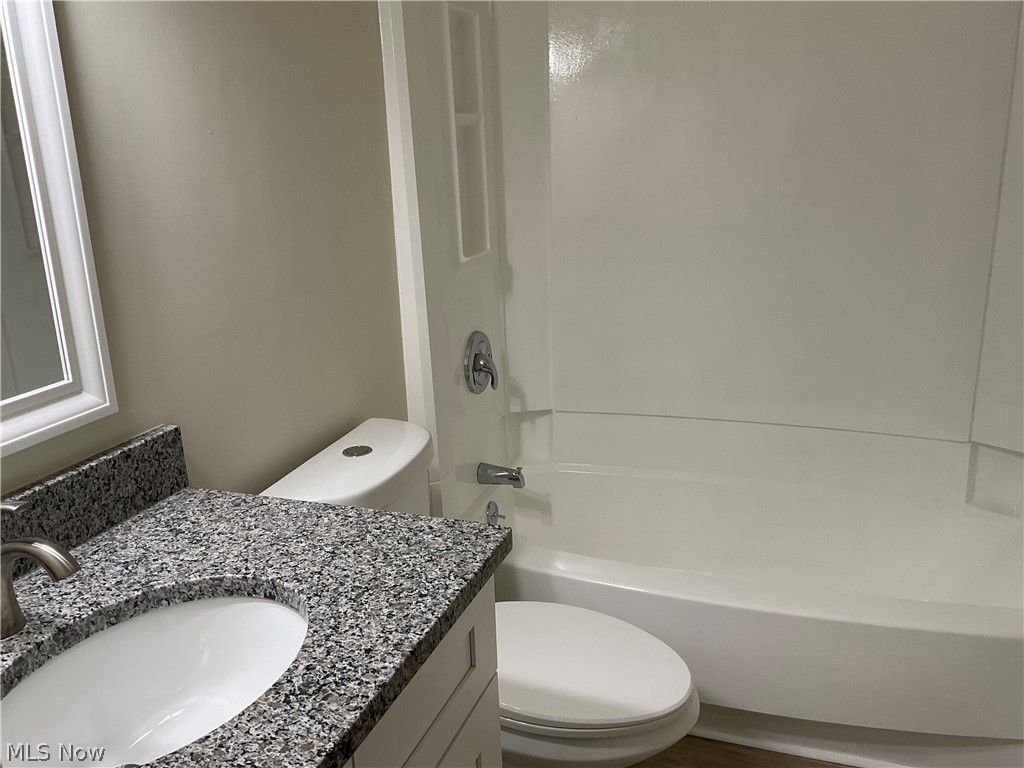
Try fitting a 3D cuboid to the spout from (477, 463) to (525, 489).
[{"bbox_3d":[-0.028,0.277,2.563,0.140,0.063,0.058,4,17,19],"label":"spout"}]

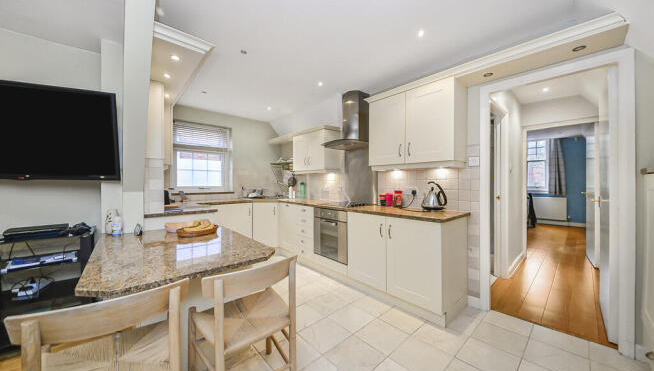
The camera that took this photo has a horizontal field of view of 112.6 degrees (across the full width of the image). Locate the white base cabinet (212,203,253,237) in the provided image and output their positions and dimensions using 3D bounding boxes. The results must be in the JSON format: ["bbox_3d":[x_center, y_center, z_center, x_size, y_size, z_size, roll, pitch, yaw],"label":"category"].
[{"bbox_3d":[-1.534,0.721,3.271,0.598,0.872,0.600,0,0,-42],"label":"white base cabinet"}]

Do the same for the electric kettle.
[{"bbox_3d":[1.071,0.113,2.181,0.250,0.285,0.200,0,1,35],"label":"electric kettle"}]

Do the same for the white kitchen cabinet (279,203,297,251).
[{"bbox_3d":[-0.382,0.725,3.567,0.621,0.872,0.511,0,0,-42],"label":"white kitchen cabinet"}]

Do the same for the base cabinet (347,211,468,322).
[{"bbox_3d":[0.791,0.729,2.275,0.621,0.872,0.992,0,0,-42],"label":"base cabinet"}]

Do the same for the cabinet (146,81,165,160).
[{"bbox_3d":[-1.809,-0.605,2.136,0.310,0.730,0.400,-1,1,-43],"label":"cabinet"}]

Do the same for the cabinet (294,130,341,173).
[{"bbox_3d":[-0.186,-0.515,3.574,0.349,0.654,0.798,0,0,-42],"label":"cabinet"}]

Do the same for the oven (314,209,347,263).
[{"bbox_3d":[0.232,0.590,2.839,0.570,0.599,0.597,0,0,-42],"label":"oven"}]

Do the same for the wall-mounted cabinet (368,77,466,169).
[{"bbox_3d":[0.929,-0.569,2.348,0.346,0.780,0.908,0,0,-42],"label":"wall-mounted cabinet"}]

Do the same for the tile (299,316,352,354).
[{"bbox_3d":[-0.014,1.167,1.712,0.314,0.010,0.303,0,0,-42],"label":"tile"}]

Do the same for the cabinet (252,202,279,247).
[{"bbox_3d":[-1.126,0.674,3.583,0.460,0.800,0.550,-1,1,-43],"label":"cabinet"}]

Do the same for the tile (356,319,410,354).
[{"bbox_3d":[0.430,1.169,1.705,0.314,0.010,0.303,0,0,-42],"label":"tile"}]

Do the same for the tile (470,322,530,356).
[{"bbox_3d":[1.329,1.172,1.682,0.314,0.010,0.303,0,0,-42],"label":"tile"}]

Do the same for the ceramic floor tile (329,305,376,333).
[{"bbox_3d":[0.224,1.178,1.926,0.310,0.010,0.303,-1,1,-43],"label":"ceramic floor tile"}]

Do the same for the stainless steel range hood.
[{"bbox_3d":[0.300,-0.868,2.874,0.500,0.720,0.610,-1,1,-43],"label":"stainless steel range hood"}]

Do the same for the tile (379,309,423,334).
[{"bbox_3d":[0.665,1.178,1.903,0.285,0.010,0.303,-1,1,-43],"label":"tile"}]

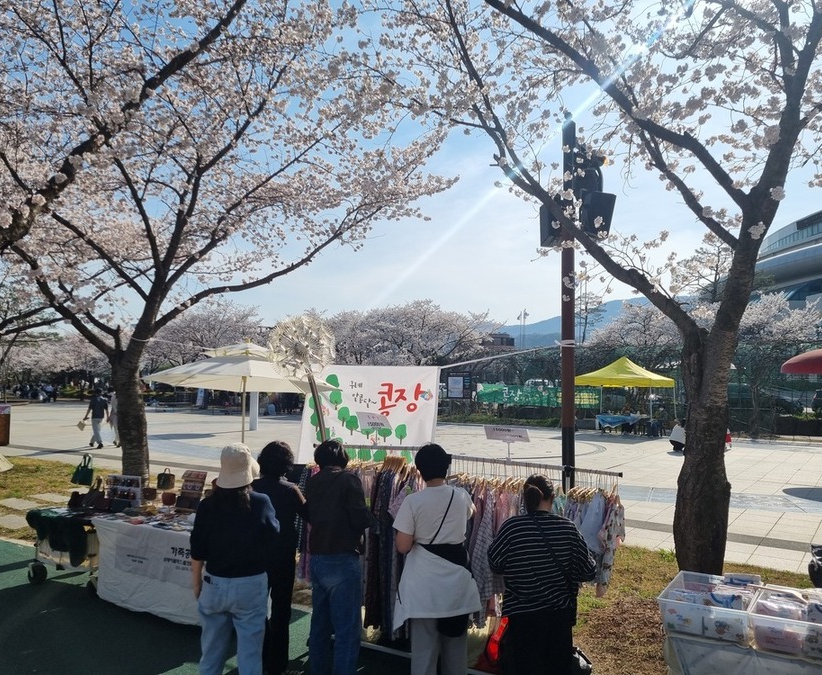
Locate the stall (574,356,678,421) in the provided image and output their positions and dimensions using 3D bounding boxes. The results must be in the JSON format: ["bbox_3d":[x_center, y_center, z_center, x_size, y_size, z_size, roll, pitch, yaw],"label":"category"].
[{"bbox_3d":[8.000,2.148,25.450,3.000,2.900,3.000,-3,-5,37],"label":"stall"}]

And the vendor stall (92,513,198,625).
[{"bbox_3d":[-1.851,1.950,5.787,1.750,0.760,0.730,-2,-4,31],"label":"vendor stall"}]

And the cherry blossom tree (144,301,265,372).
[{"bbox_3d":[-14.640,1.210,48.000,8.300,7.300,7.600,0,-4,0],"label":"cherry blossom tree"}]

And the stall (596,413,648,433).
[{"bbox_3d":[7.730,3.160,24.530,1.800,0.760,0.700,-3,-5,37],"label":"stall"}]

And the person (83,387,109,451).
[{"bbox_3d":[-9.151,2.365,19.700,0.650,1.720,0.500,2,-4,-29],"label":"person"}]

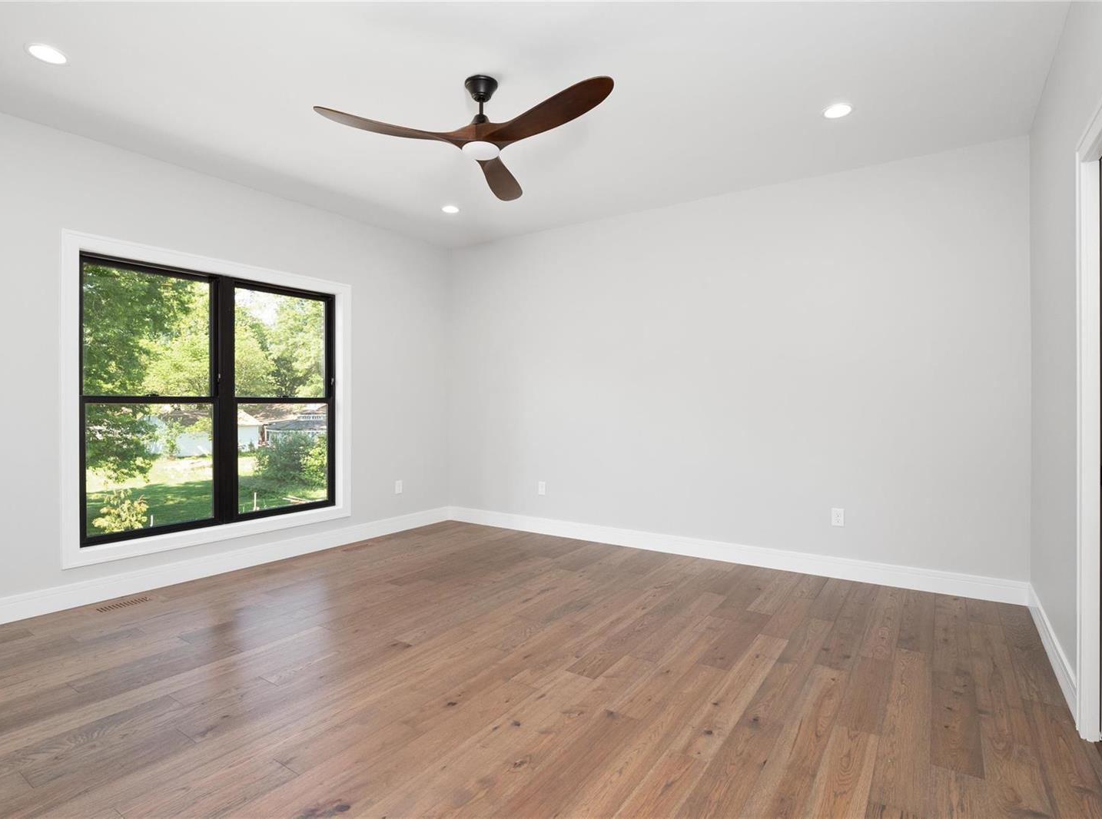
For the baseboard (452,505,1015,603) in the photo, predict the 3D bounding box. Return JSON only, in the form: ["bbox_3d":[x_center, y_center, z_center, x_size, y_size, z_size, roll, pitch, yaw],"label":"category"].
[{"bbox_3d":[0.872,1.057,4.343,4.462,0.144,0.017,0,1,32],"label":"baseboard"}]

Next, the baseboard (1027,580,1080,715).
[{"bbox_3d":[2.353,1.074,2.576,0.017,0.144,1.412,0,1,36],"label":"baseboard"}]

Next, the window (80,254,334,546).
[{"bbox_3d":[-2.292,-0.066,3.866,0.090,1.735,1.635,0,1,36],"label":"window"}]

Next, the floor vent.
[{"bbox_3d":[-2.482,1.143,3.192,0.090,0.010,0.263,0,1,36],"label":"floor vent"}]

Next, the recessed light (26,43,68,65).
[{"bbox_3d":[-2.241,-1.587,2.429,0.147,0.020,0.147,0,1,36],"label":"recessed light"}]

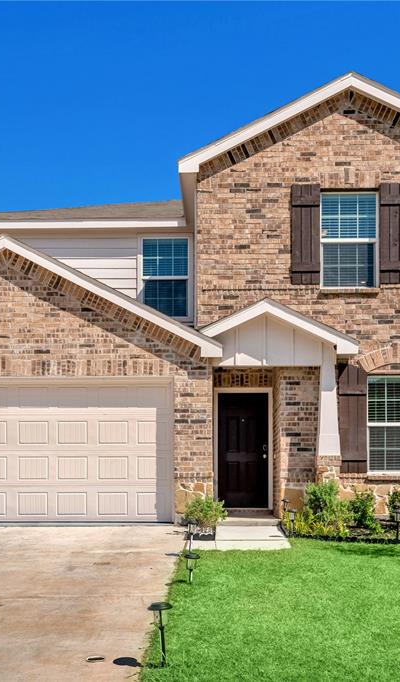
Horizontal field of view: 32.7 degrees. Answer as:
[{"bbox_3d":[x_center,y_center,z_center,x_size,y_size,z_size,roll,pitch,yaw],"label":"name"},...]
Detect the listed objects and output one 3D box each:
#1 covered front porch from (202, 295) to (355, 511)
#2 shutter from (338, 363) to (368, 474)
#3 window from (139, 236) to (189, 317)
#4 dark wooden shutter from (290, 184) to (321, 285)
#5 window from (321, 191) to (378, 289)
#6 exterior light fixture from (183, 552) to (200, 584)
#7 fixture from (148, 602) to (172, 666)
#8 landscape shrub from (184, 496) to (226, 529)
[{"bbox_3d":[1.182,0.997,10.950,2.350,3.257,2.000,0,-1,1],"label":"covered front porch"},{"bbox_3d":[2.294,1.158,10.200,0.420,1.660,0.050,0,-1,2],"label":"shutter"},{"bbox_3d":[-0.650,-1.173,12.750,0.910,1.500,0.100,0,-1,2],"label":"window"},{"bbox_3d":[1.647,-1.650,10.625,0.450,1.561,0.050,0,-1,1],"label":"dark wooden shutter"},{"bbox_3d":[2.335,-1.566,10.710,0.906,1.507,0.100,0,-1,1],"label":"window"},{"bbox_3d":[-0.068,2.136,6.400,0.151,0.295,0.150,0,-1,1],"label":"exterior light fixture"},{"bbox_3d":[-0.245,1.841,4.280,0.150,0.400,0.150,0,-1,2],"label":"fixture"},{"bbox_3d":[0.077,2.407,9.550,0.580,0.480,0.550,0,-1,2],"label":"landscape shrub"}]

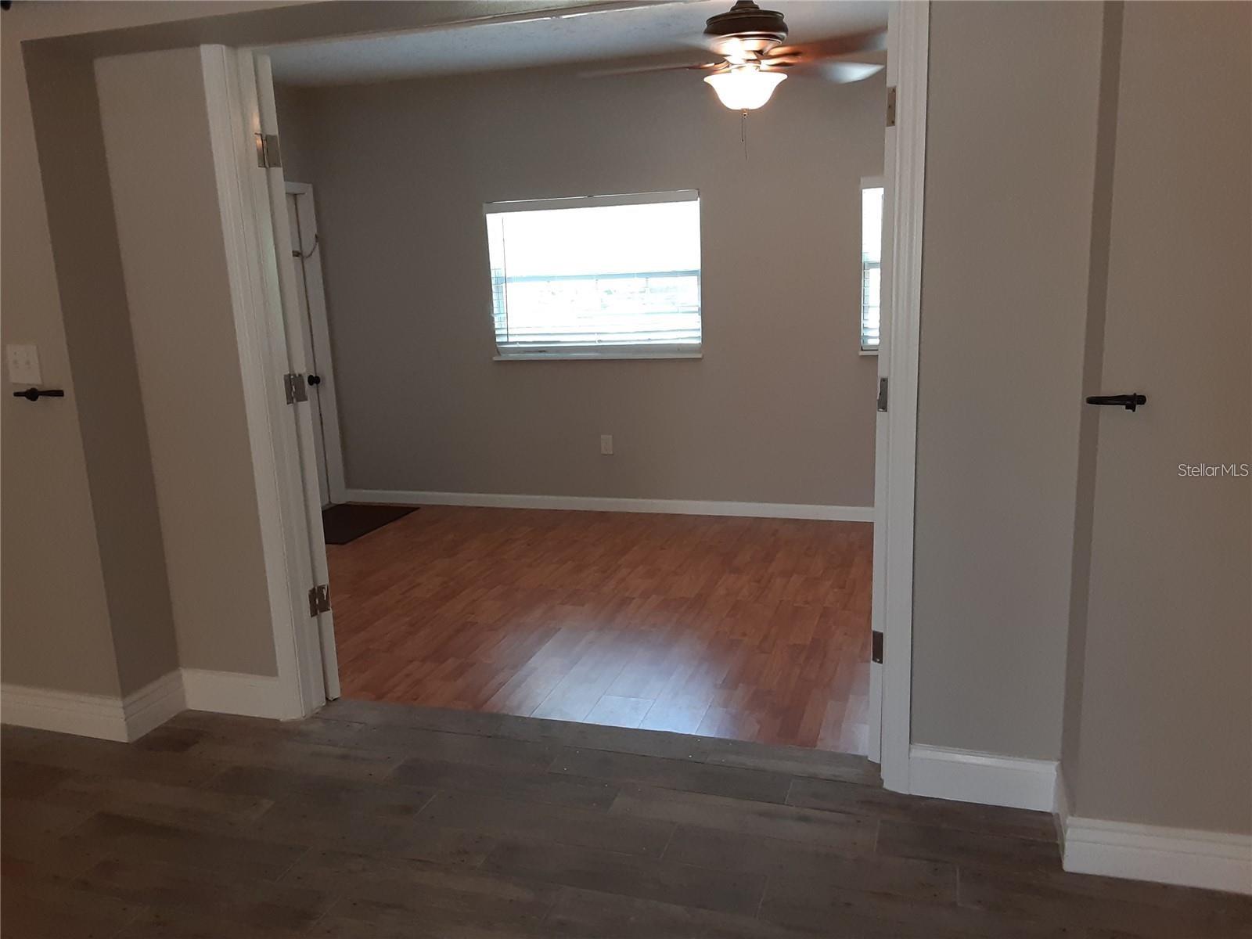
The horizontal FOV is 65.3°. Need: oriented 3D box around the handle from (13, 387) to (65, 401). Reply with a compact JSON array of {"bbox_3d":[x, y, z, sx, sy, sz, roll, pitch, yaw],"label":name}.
[{"bbox_3d":[-1.650,-0.210,2.744,0.122,0.038,0.090,2,13,17],"label":"handle"}]

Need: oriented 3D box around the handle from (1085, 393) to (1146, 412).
[{"bbox_3d":[0.970,-0.134,1.933,0.103,0.035,0.090,2,13,17],"label":"handle"}]

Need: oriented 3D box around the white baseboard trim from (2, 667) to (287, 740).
[{"bbox_3d":[-1.595,0.749,3.173,1.000,0.148,0.250,2,13,17],"label":"white baseboard trim"}]

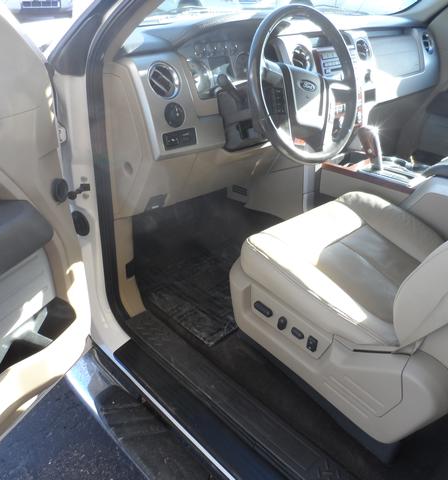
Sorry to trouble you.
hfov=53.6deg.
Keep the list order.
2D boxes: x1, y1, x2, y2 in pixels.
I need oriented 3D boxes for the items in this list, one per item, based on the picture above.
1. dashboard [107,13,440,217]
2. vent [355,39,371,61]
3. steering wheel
[{"bbox_3d":[0.263,-0.575,1.662,1.560,0.480,0.460,-24,38,-36],"label":"dashboard"},{"bbox_3d":[0.496,-0.683,1.592,0.085,0.080,0.030,-24,23,-36],"label":"vent"},{"bbox_3d":[0.204,-0.392,1.142,0.390,0.390,0.090,-24,17,-36],"label":"steering wheel"}]

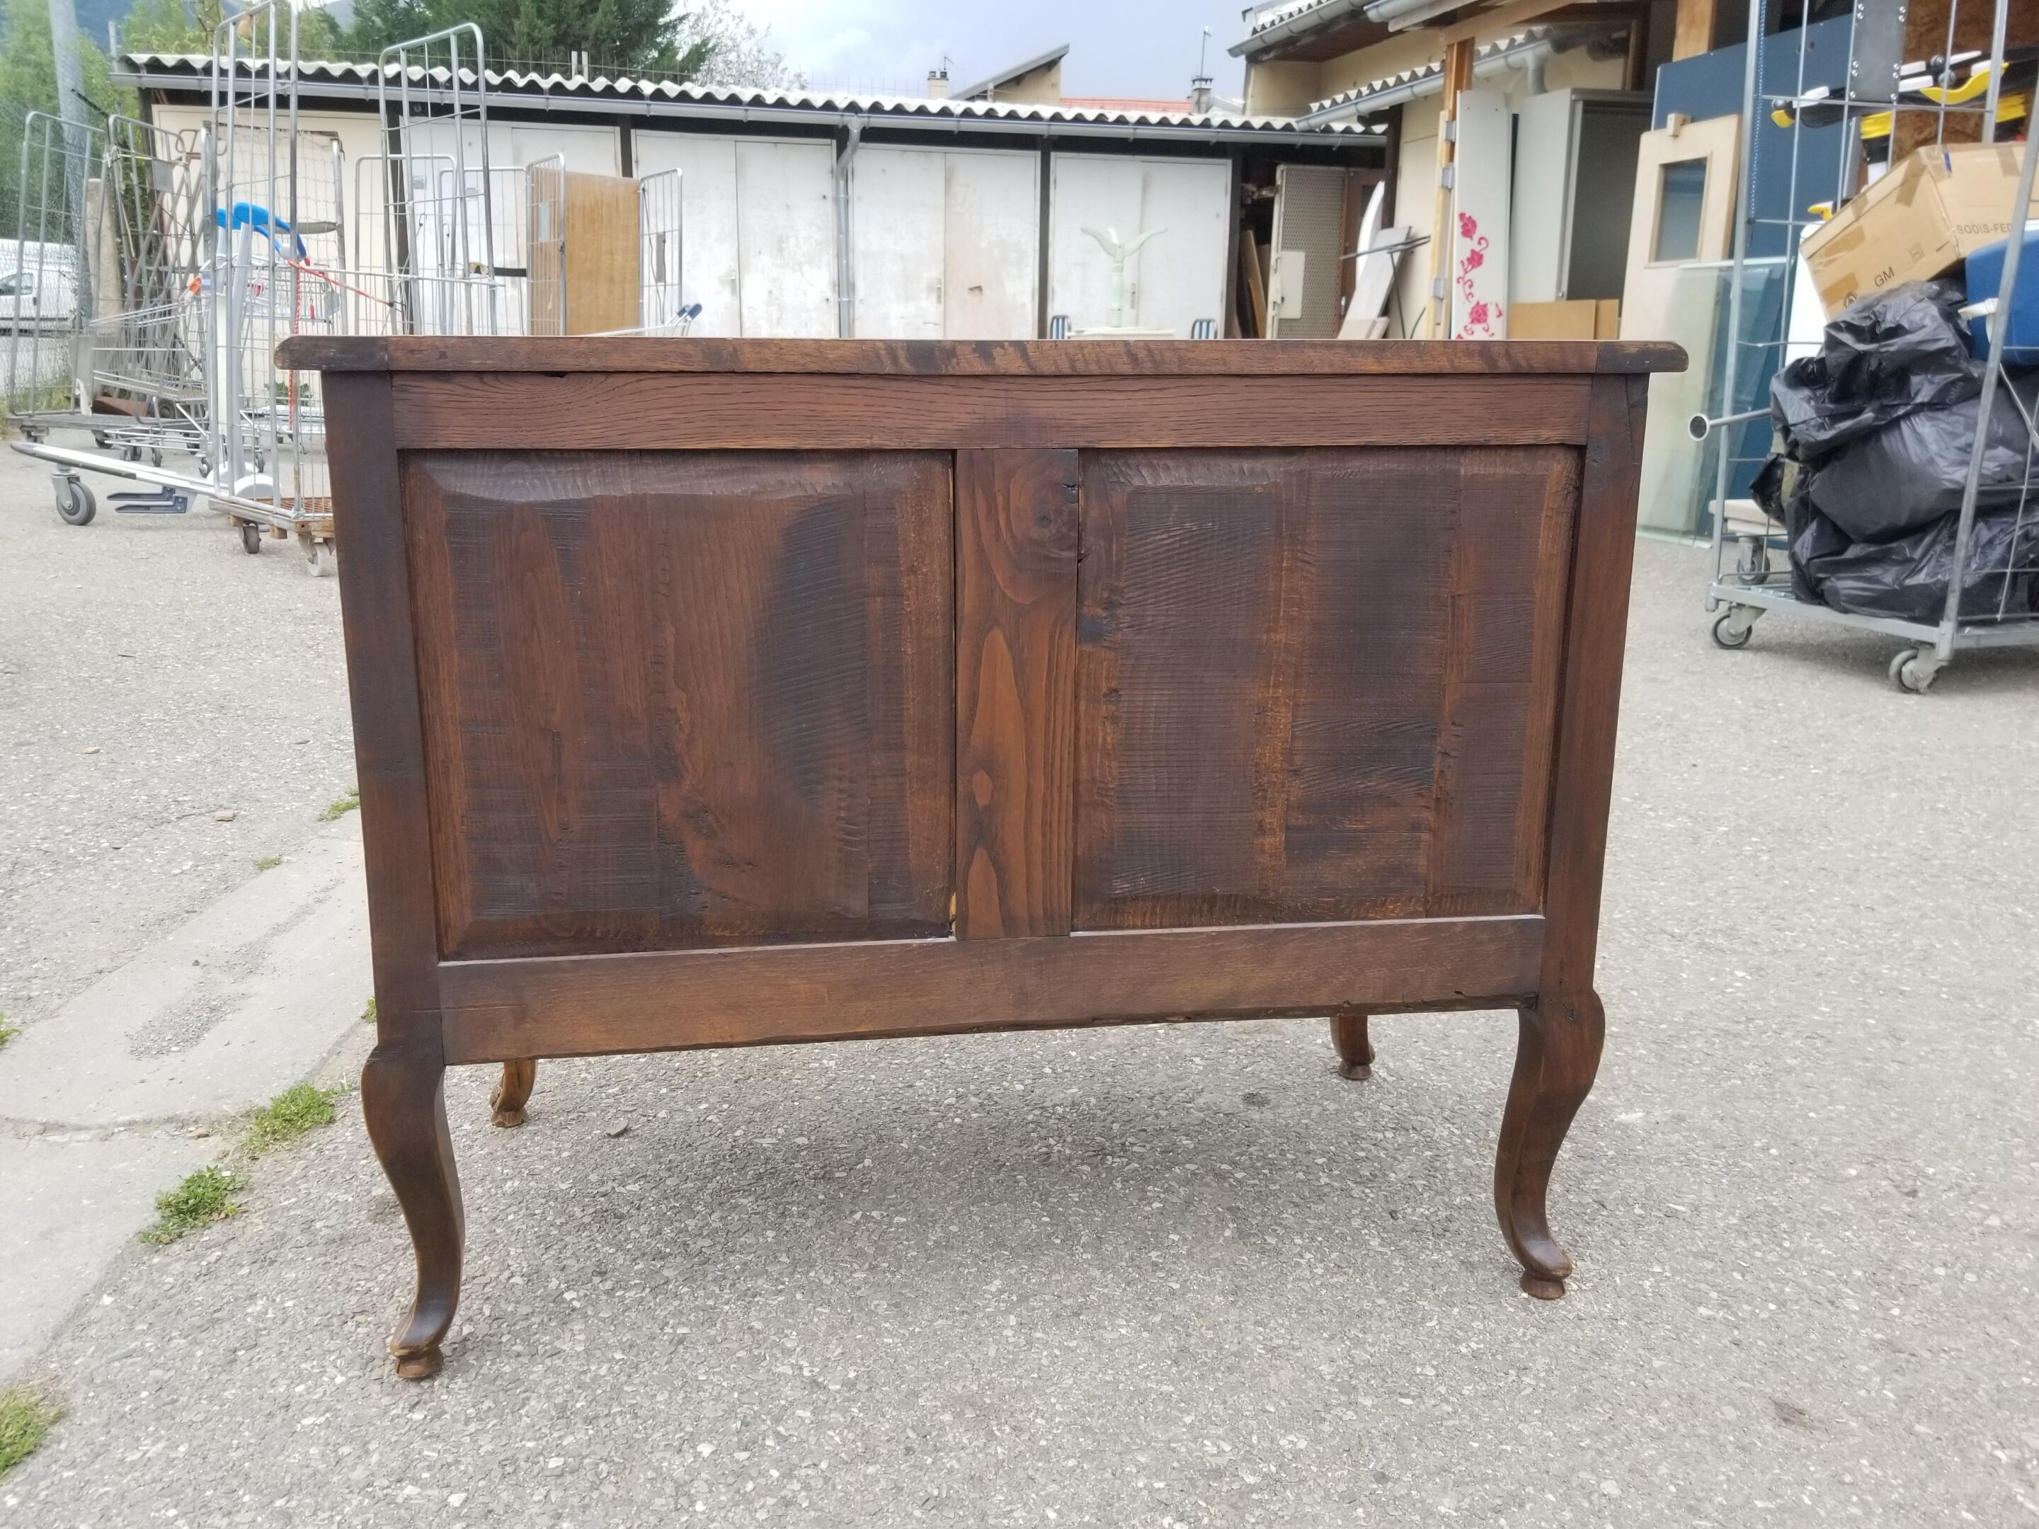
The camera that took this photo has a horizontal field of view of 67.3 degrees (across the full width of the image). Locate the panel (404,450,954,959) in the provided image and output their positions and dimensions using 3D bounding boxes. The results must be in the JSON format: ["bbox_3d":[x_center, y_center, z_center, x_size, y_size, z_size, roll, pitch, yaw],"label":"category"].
[{"bbox_3d":[-0.262,-0.047,1.243,0.424,0.412,0.025,-2,16,-7],"label":"panel"}]

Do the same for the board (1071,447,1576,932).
[{"bbox_3d":[0.255,-0.062,1.310,0.427,0.412,0.025,-2,16,-7],"label":"board"}]

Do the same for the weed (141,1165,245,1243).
[{"bbox_3d":[-0.852,0.457,1.580,0.080,0.040,0.110,2,15,7],"label":"weed"}]

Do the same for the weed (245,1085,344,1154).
[{"bbox_3d":[-0.832,0.409,1.755,0.085,0.040,0.115,2,15,7],"label":"weed"}]

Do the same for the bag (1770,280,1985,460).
[{"bbox_3d":[2.235,-1.025,3.980,0.520,0.450,0.480,9,18,29],"label":"bag"}]

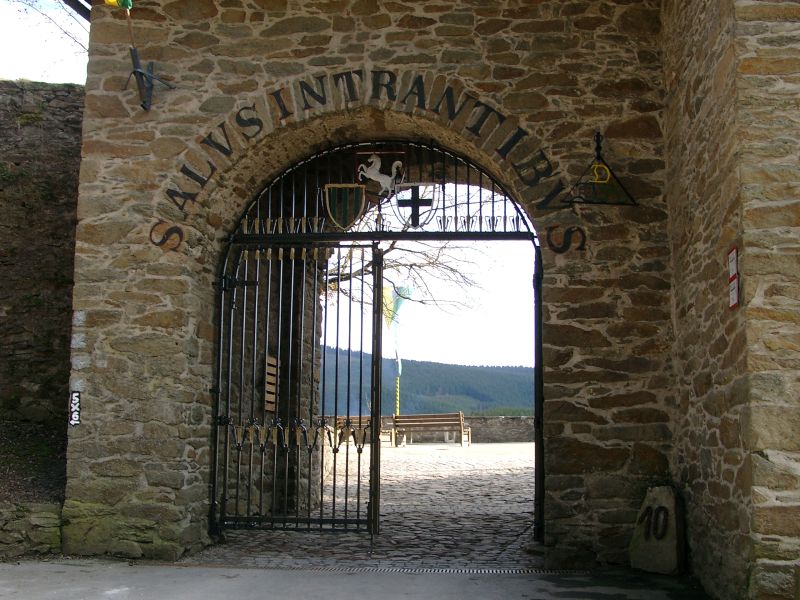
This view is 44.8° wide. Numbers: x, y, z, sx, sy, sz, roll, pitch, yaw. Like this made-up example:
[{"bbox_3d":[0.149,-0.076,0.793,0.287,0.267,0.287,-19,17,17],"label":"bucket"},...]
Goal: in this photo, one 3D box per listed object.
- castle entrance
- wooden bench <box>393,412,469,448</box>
[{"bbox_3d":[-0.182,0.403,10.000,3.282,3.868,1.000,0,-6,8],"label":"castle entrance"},{"bbox_3d":[0.800,3.236,24.300,1.844,0.817,0.620,-2,-7,22],"label":"wooden bench"}]

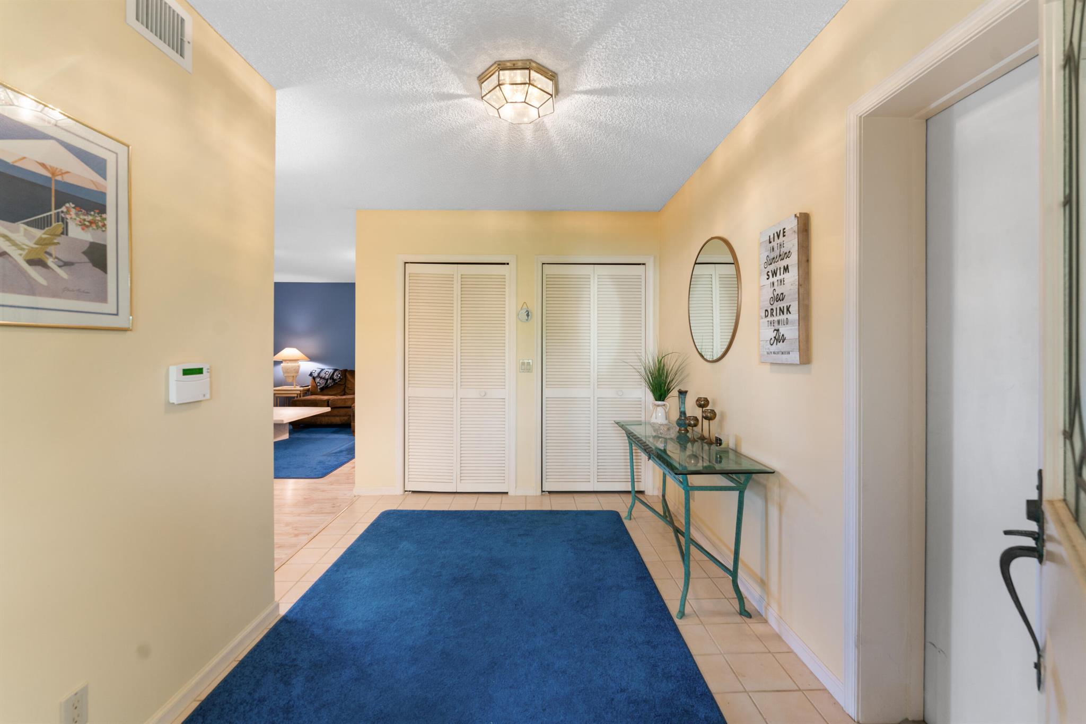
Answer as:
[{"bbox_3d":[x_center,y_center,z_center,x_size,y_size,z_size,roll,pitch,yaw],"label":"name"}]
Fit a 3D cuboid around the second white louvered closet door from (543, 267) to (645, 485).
[{"bbox_3d":[0.455,0.135,3.731,0.910,2.000,0.035,0,2,-1],"label":"second white louvered closet door"}]

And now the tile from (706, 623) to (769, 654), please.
[{"bbox_3d":[0.851,1.222,1.865,0.198,0.010,0.198,0,2,-1],"label":"tile"}]

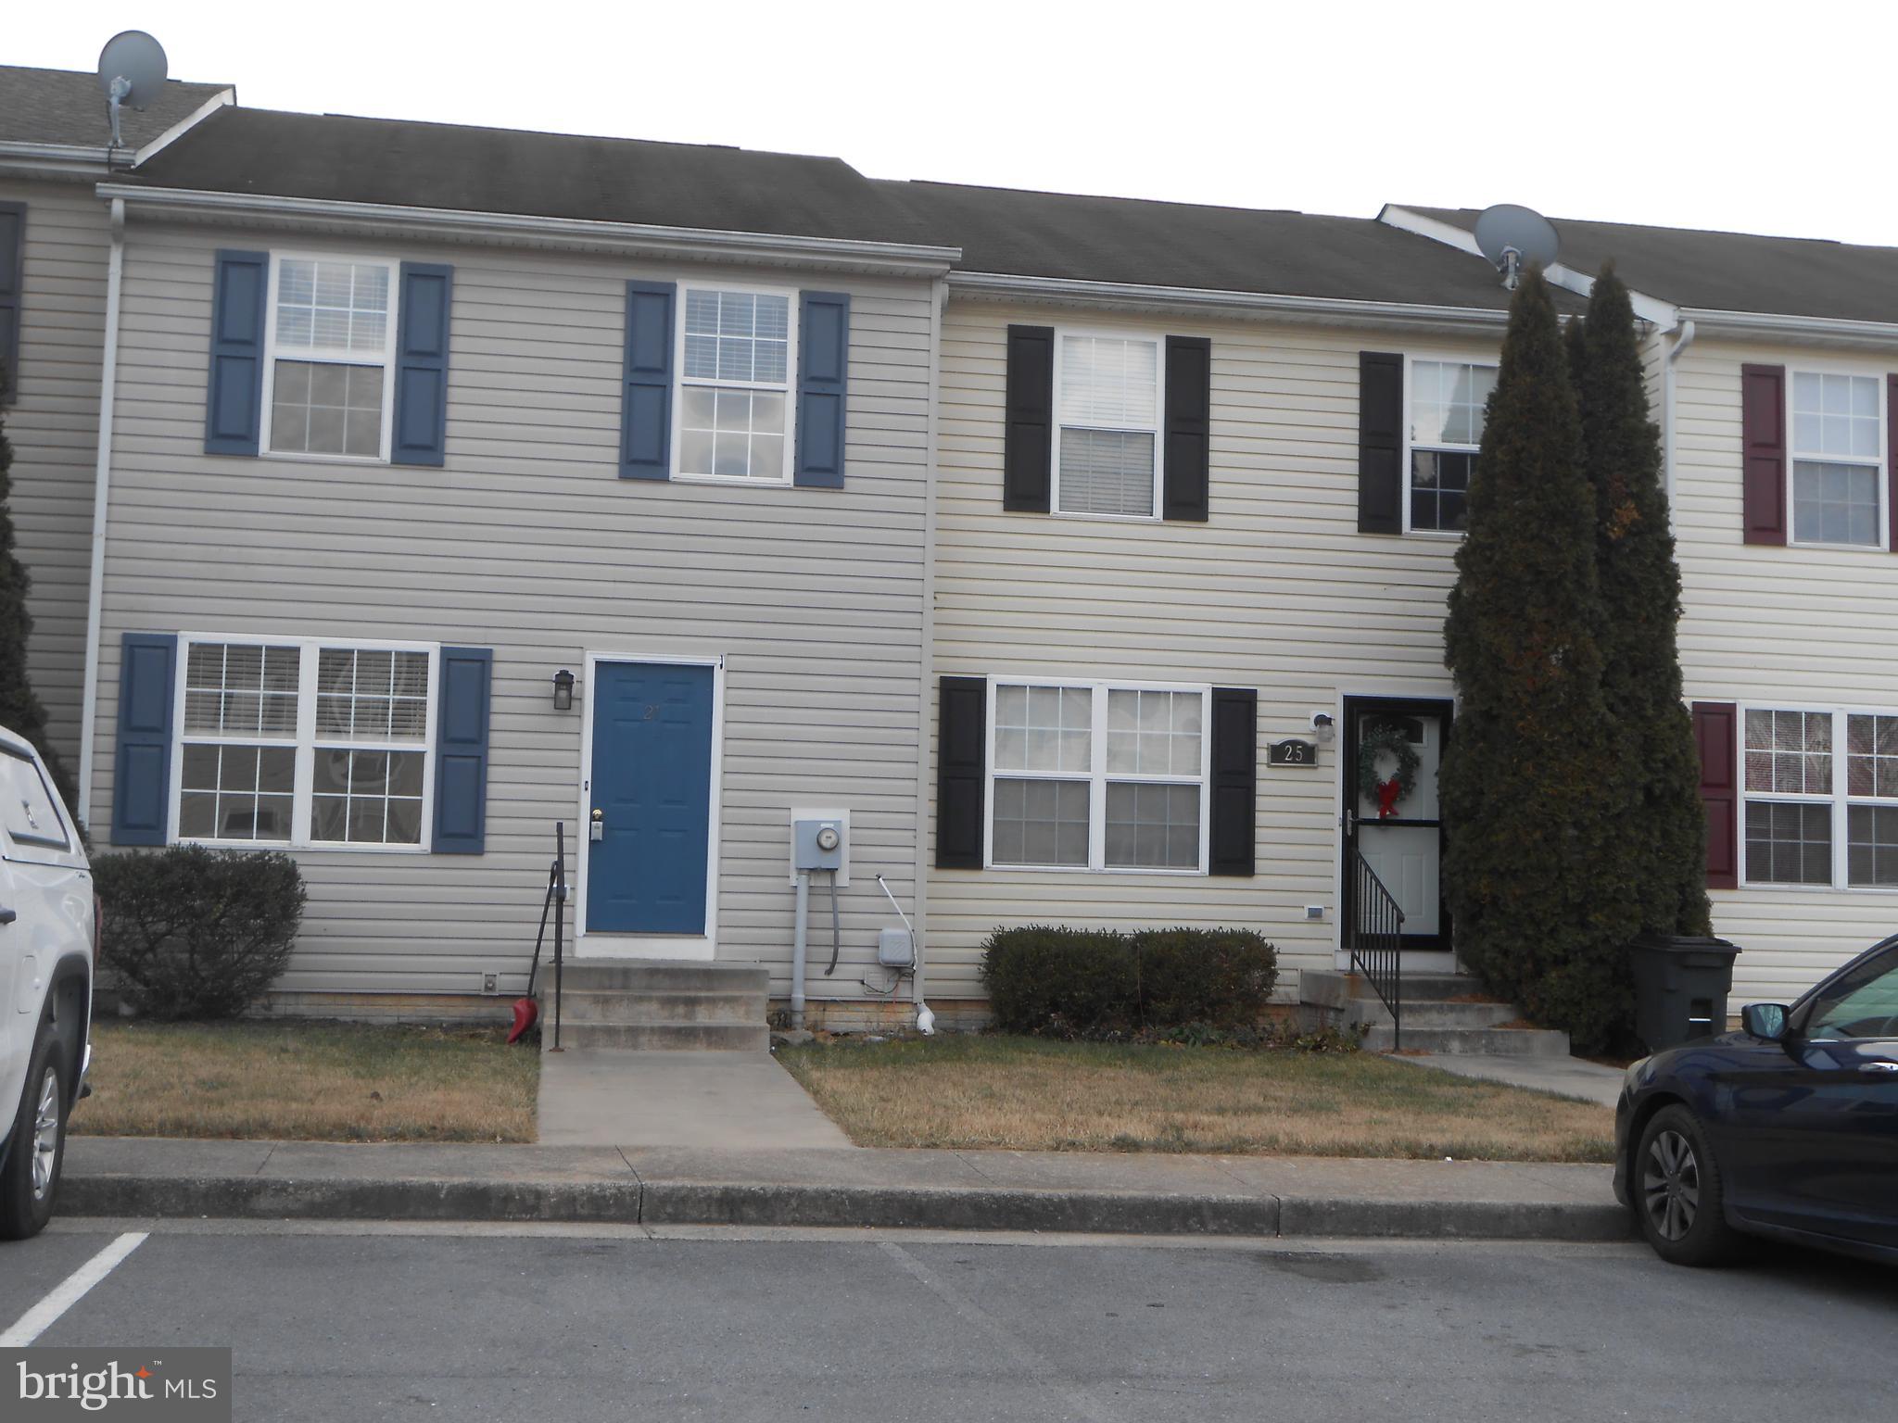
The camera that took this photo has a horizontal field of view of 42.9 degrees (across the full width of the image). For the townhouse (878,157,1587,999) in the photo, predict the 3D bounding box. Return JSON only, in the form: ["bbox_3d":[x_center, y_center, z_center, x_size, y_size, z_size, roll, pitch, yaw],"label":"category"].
[{"bbox_3d":[1.806,-1.206,25.285,6.050,8.500,12.000,2,-5,-10],"label":"townhouse"}]

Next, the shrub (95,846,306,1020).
[{"bbox_3d":[-5.227,1.561,16.661,1.493,1.229,1.150,2,-5,-10],"label":"shrub"}]

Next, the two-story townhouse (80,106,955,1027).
[{"bbox_3d":[-4.044,-1.501,23.487,6.220,8.500,12.000,2,-5,-10],"label":"two-story townhouse"}]

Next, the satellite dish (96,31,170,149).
[{"bbox_3d":[-6.367,-4.852,18.817,0.550,0.860,0.500,1,-5,3],"label":"satellite dish"}]

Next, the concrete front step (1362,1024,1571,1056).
[{"bbox_3d":[3.846,2.475,18.040,1.540,0.190,0.370,2,-5,-10],"label":"concrete front step"}]

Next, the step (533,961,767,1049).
[{"bbox_3d":[-2.101,2.073,17.048,1.600,0.590,1.630,2,-5,-10],"label":"step"}]

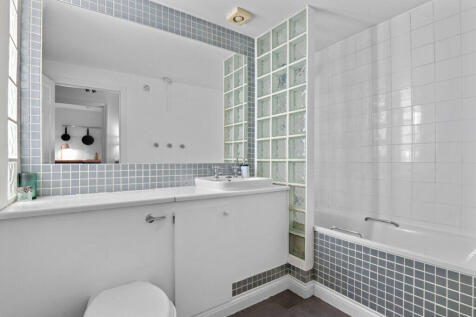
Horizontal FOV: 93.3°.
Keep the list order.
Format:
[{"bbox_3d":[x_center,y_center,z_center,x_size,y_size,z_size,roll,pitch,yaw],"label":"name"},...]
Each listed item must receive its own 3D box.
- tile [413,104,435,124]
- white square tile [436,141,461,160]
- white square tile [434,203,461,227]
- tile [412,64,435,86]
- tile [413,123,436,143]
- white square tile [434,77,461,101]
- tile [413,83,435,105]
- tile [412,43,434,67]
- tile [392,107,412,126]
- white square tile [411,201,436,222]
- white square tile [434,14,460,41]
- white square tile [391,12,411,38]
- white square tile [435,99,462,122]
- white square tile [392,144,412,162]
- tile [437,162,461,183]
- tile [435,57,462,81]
[{"bbox_3d":[1.450,-0.349,1.761,0.010,0.150,0.146,1,-1,-37],"label":"tile"},{"bbox_3d":[1.537,-0.046,1.643,0.010,0.150,0.146,1,-1,-37],"label":"white square tile"},{"bbox_3d":[1.519,0.406,1.619,0.010,0.149,0.149,0,0,-37],"label":"white square tile"},{"bbox_3d":[1.436,-0.633,1.739,0.010,0.149,0.149,0,0,-37],"label":"tile"},{"bbox_3d":[1.451,-0.195,1.756,0.010,0.150,0.146,1,-1,-39],"label":"tile"},{"bbox_3d":[1.542,-0.500,1.648,0.010,0.150,0.146,1,-1,-39],"label":"white square tile"},{"bbox_3d":[1.450,-0.501,1.763,0.010,0.150,0.146,1,-1,-37],"label":"tile"},{"bbox_3d":[1.450,-0.805,1.767,0.010,0.150,0.146,1,-1,-37],"label":"tile"},{"bbox_3d":[1.351,-0.342,1.851,0.010,0.149,0.149,0,0,-37],"label":"tile"},{"bbox_3d":[1.433,0.406,1.734,0.010,0.149,0.149,0,0,-37],"label":"white square tile"},{"bbox_3d":[1.543,-0.956,1.653,0.010,0.150,0.146,1,-1,-39],"label":"white square tile"},{"bbox_3d":[1.363,-1.110,1.876,0.010,0.159,0.146,1,-1,-39],"label":"white square tile"},{"bbox_3d":[1.537,-0.350,1.646,0.010,0.150,0.146,1,-1,-37],"label":"white square tile"},{"bbox_3d":[1.349,-0.041,1.849,0.010,0.149,0.149,0,0,-37],"label":"white square tile"},{"bbox_3d":[1.520,0.108,1.620,0.010,0.149,0.149,0,0,-37],"label":"tile"},{"bbox_3d":[1.542,-0.652,1.650,0.010,0.150,0.146,1,-1,-39],"label":"tile"}]

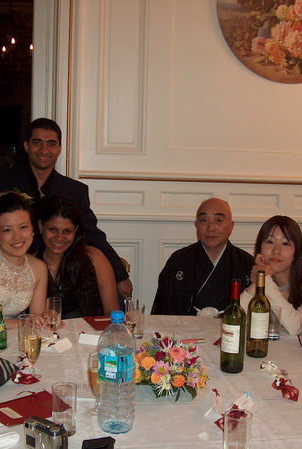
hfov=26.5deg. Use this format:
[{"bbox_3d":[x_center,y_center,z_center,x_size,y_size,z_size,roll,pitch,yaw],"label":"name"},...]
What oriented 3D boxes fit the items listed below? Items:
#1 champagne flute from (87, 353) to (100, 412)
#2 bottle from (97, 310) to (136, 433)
[{"bbox_3d":[-0.141,0.426,1.723,0.058,0.157,0.058,1,6,0],"label":"champagne flute"},{"bbox_3d":[-0.083,0.364,1.600,0.092,0.298,0.092,1,6,-3],"label":"bottle"}]

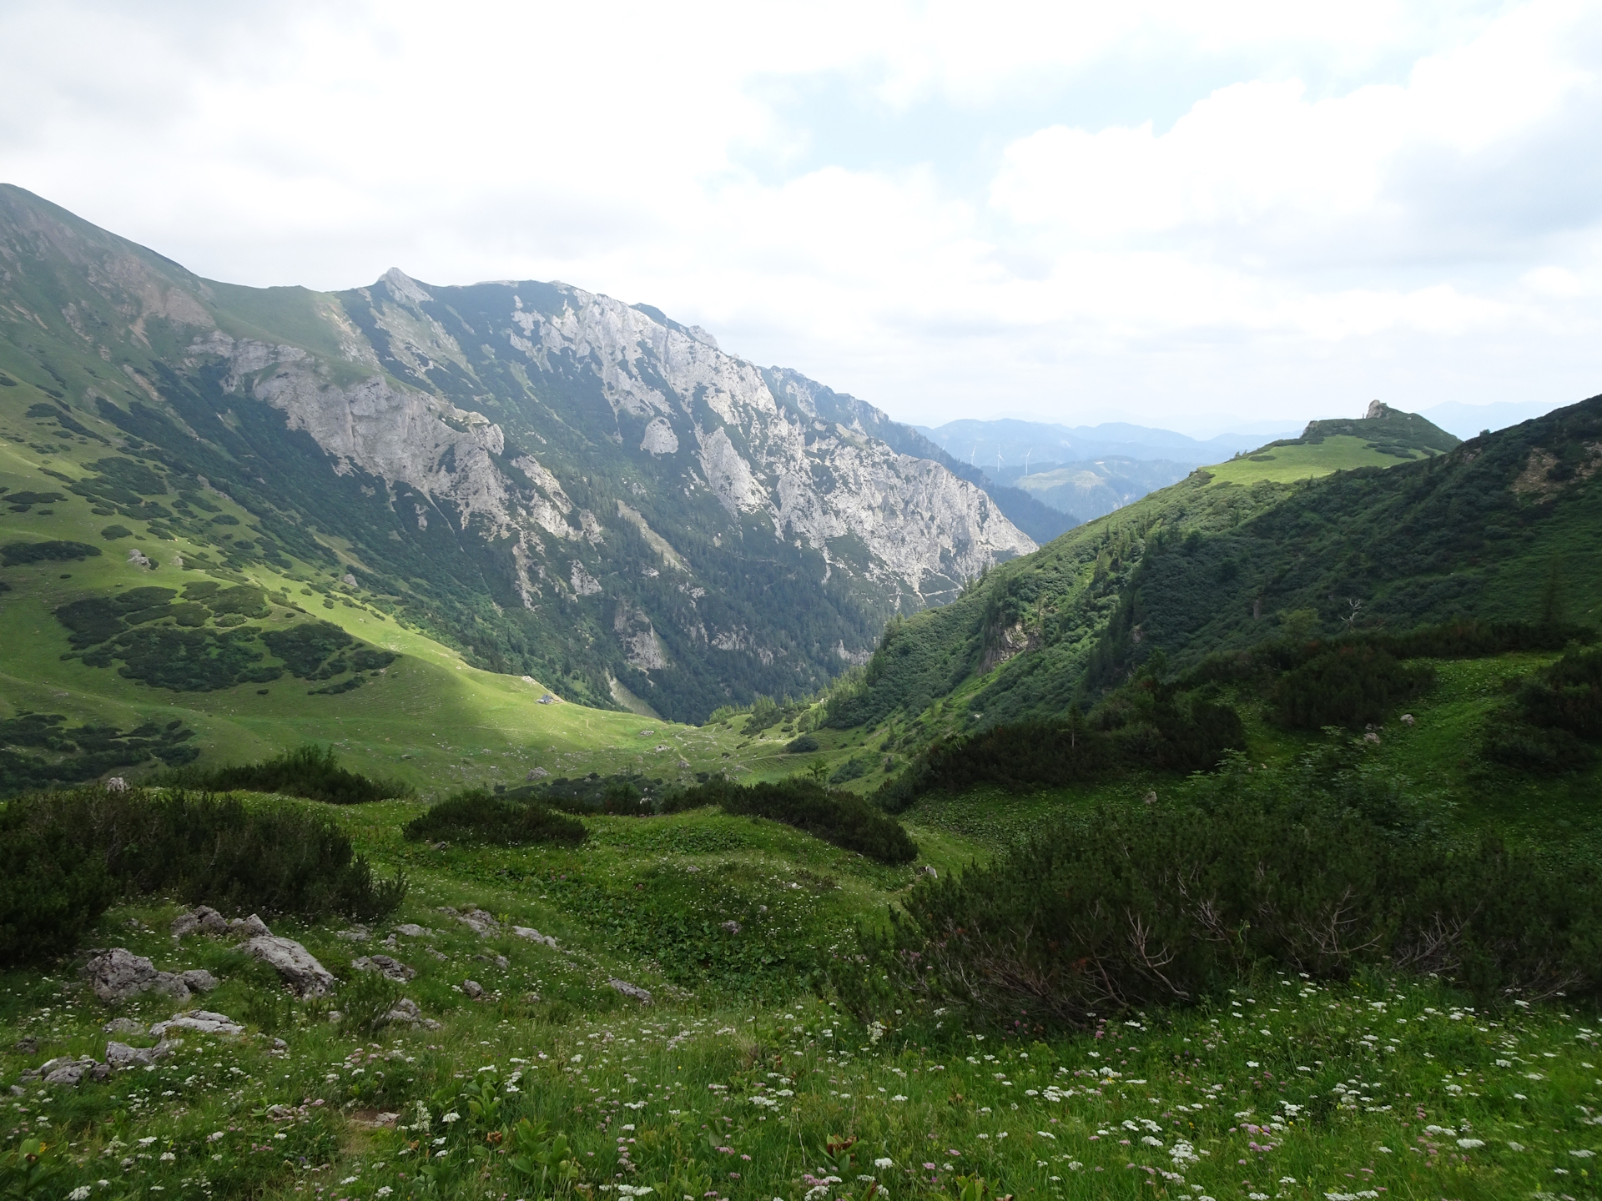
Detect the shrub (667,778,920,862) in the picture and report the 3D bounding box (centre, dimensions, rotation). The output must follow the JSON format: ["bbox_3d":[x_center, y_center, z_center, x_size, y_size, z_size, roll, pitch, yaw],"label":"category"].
[{"bbox_3d":[-0.230,4.320,22.300,5.100,1.400,2.400,4,9,25],"label":"shrub"}]

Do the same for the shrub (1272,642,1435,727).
[{"bbox_3d":[12.500,1.930,25.500,3.500,1.750,2.800,4,10,25],"label":"shrub"}]

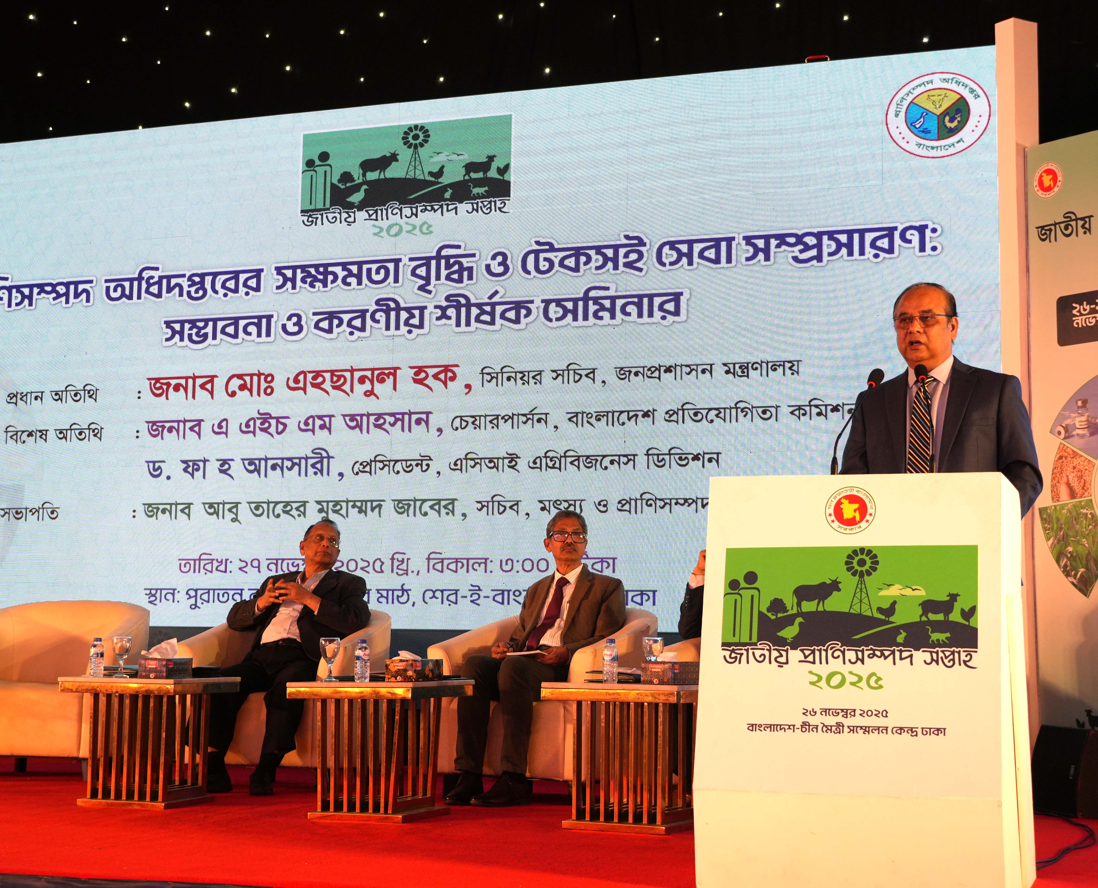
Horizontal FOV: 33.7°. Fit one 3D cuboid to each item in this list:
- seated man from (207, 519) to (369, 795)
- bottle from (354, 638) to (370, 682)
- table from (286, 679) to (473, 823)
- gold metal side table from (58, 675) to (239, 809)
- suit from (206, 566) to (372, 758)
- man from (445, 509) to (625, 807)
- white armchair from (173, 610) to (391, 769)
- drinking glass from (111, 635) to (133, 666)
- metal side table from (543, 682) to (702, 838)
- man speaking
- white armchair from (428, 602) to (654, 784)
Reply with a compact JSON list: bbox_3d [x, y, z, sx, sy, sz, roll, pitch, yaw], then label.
[{"bbox_3d":[-1.147,0.934,8.213,0.640,1.225,0.880,-2,-7,23],"label":"seated man"},{"bbox_3d":[-0.692,0.800,6.728,0.055,0.160,0.055,0,-7,0],"label":"bottle"},{"bbox_3d":[-0.601,1.095,6.503,0.469,0.477,0.570,-2,-7,18],"label":"table"},{"bbox_3d":[-1.589,1.183,7.230,0.500,0.495,0.545,-2,-7,17],"label":"gold metal side table"},{"bbox_3d":[-1.194,0.965,8.091,0.630,0.830,0.760,-1,-7,18],"label":"suit"},{"bbox_3d":[-0.063,0.860,7.538,0.550,1.215,0.820,-3,-8,27],"label":"man"},{"bbox_3d":[-1.143,1.158,8.381,0.860,0.820,0.760,-2,-7,23],"label":"white armchair"},{"bbox_3d":[-1.695,0.848,7.206,0.073,0.163,0.073,-2,-7,17],"label":"drinking glass"},{"bbox_3d":[0.286,1.083,6.300,0.469,0.477,0.570,-2,-7,18],"label":"metal side table"},{"bbox_3d":[1.150,0.362,5.318,0.580,1.690,0.380,-2,-8,22],"label":"man speaking"},{"bbox_3d":[0.024,1.088,7.679,0.790,0.800,0.755,-3,-8,28],"label":"white armchair"}]

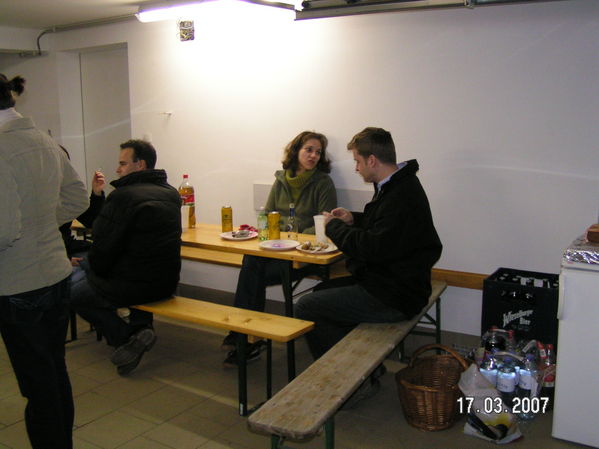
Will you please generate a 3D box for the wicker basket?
[{"bbox_3d":[0.663,0.796,3.307,0.360,0.390,0.350,1,10,12],"label":"wicker basket"}]

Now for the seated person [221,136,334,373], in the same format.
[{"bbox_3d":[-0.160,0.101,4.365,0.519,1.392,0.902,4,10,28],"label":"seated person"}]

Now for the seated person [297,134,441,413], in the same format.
[{"bbox_3d":[0.394,0.208,3.498,0.784,1.421,0.568,3,9,24],"label":"seated person"}]

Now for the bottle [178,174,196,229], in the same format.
[{"bbox_3d":[-0.785,-0.154,4.601,0.105,0.355,0.105,-1,10,0],"label":"bottle"}]

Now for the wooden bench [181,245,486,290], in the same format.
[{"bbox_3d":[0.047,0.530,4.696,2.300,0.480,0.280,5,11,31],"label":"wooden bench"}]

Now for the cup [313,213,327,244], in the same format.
[{"bbox_3d":[0.137,0.028,4.004,0.092,0.155,0.092,-1,10,0],"label":"cup"}]

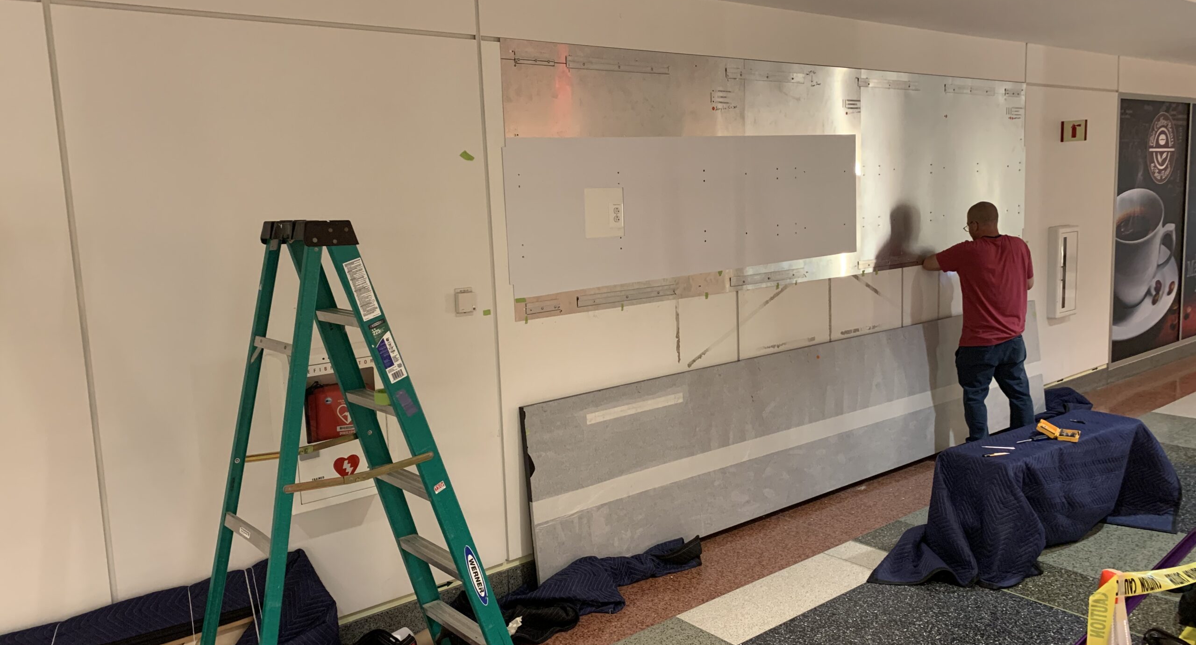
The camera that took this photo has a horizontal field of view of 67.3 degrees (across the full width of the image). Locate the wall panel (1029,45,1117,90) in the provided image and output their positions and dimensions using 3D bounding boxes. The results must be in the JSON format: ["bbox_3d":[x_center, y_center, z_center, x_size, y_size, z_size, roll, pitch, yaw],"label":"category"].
[{"bbox_3d":[3.594,-1.916,6.783,1.447,0.268,0.020,-8,10,-37],"label":"wall panel"}]

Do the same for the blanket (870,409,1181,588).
[{"bbox_3d":[2.171,0.830,4.372,1.880,0.520,0.700,-8,10,-37],"label":"blanket"}]

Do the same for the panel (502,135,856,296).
[{"bbox_3d":[0.568,-0.602,4.564,2.401,0.681,0.012,-9,11,-37],"label":"panel"}]

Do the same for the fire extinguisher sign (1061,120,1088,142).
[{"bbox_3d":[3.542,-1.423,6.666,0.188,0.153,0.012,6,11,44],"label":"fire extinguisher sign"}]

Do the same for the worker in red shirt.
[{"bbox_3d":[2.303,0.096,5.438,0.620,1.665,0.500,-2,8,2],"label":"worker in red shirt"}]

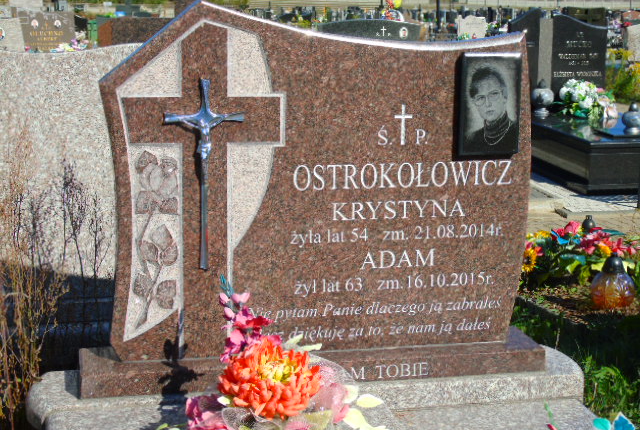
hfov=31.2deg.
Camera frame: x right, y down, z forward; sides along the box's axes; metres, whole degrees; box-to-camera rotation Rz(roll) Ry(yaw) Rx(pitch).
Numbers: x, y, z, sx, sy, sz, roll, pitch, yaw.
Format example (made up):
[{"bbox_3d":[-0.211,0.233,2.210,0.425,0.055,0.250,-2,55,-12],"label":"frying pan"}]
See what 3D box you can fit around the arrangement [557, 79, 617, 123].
[{"bbox_3d":[2.463,-1.075,10.550,0.470,0.350,0.340,-2,11,-12],"label":"arrangement"}]

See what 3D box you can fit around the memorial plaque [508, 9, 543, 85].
[{"bbox_3d":[1.871,-1.430,10.592,0.300,0.954,0.080,-2,11,-12],"label":"memorial plaque"}]

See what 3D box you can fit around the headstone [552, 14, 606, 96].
[{"bbox_3d":[2.399,-1.418,10.713,0.539,0.902,0.080,-2,11,-12],"label":"headstone"}]

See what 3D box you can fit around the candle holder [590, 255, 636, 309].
[{"bbox_3d":[1.198,0.278,4.680,0.180,0.215,0.180,-2,11,-12],"label":"candle holder"}]

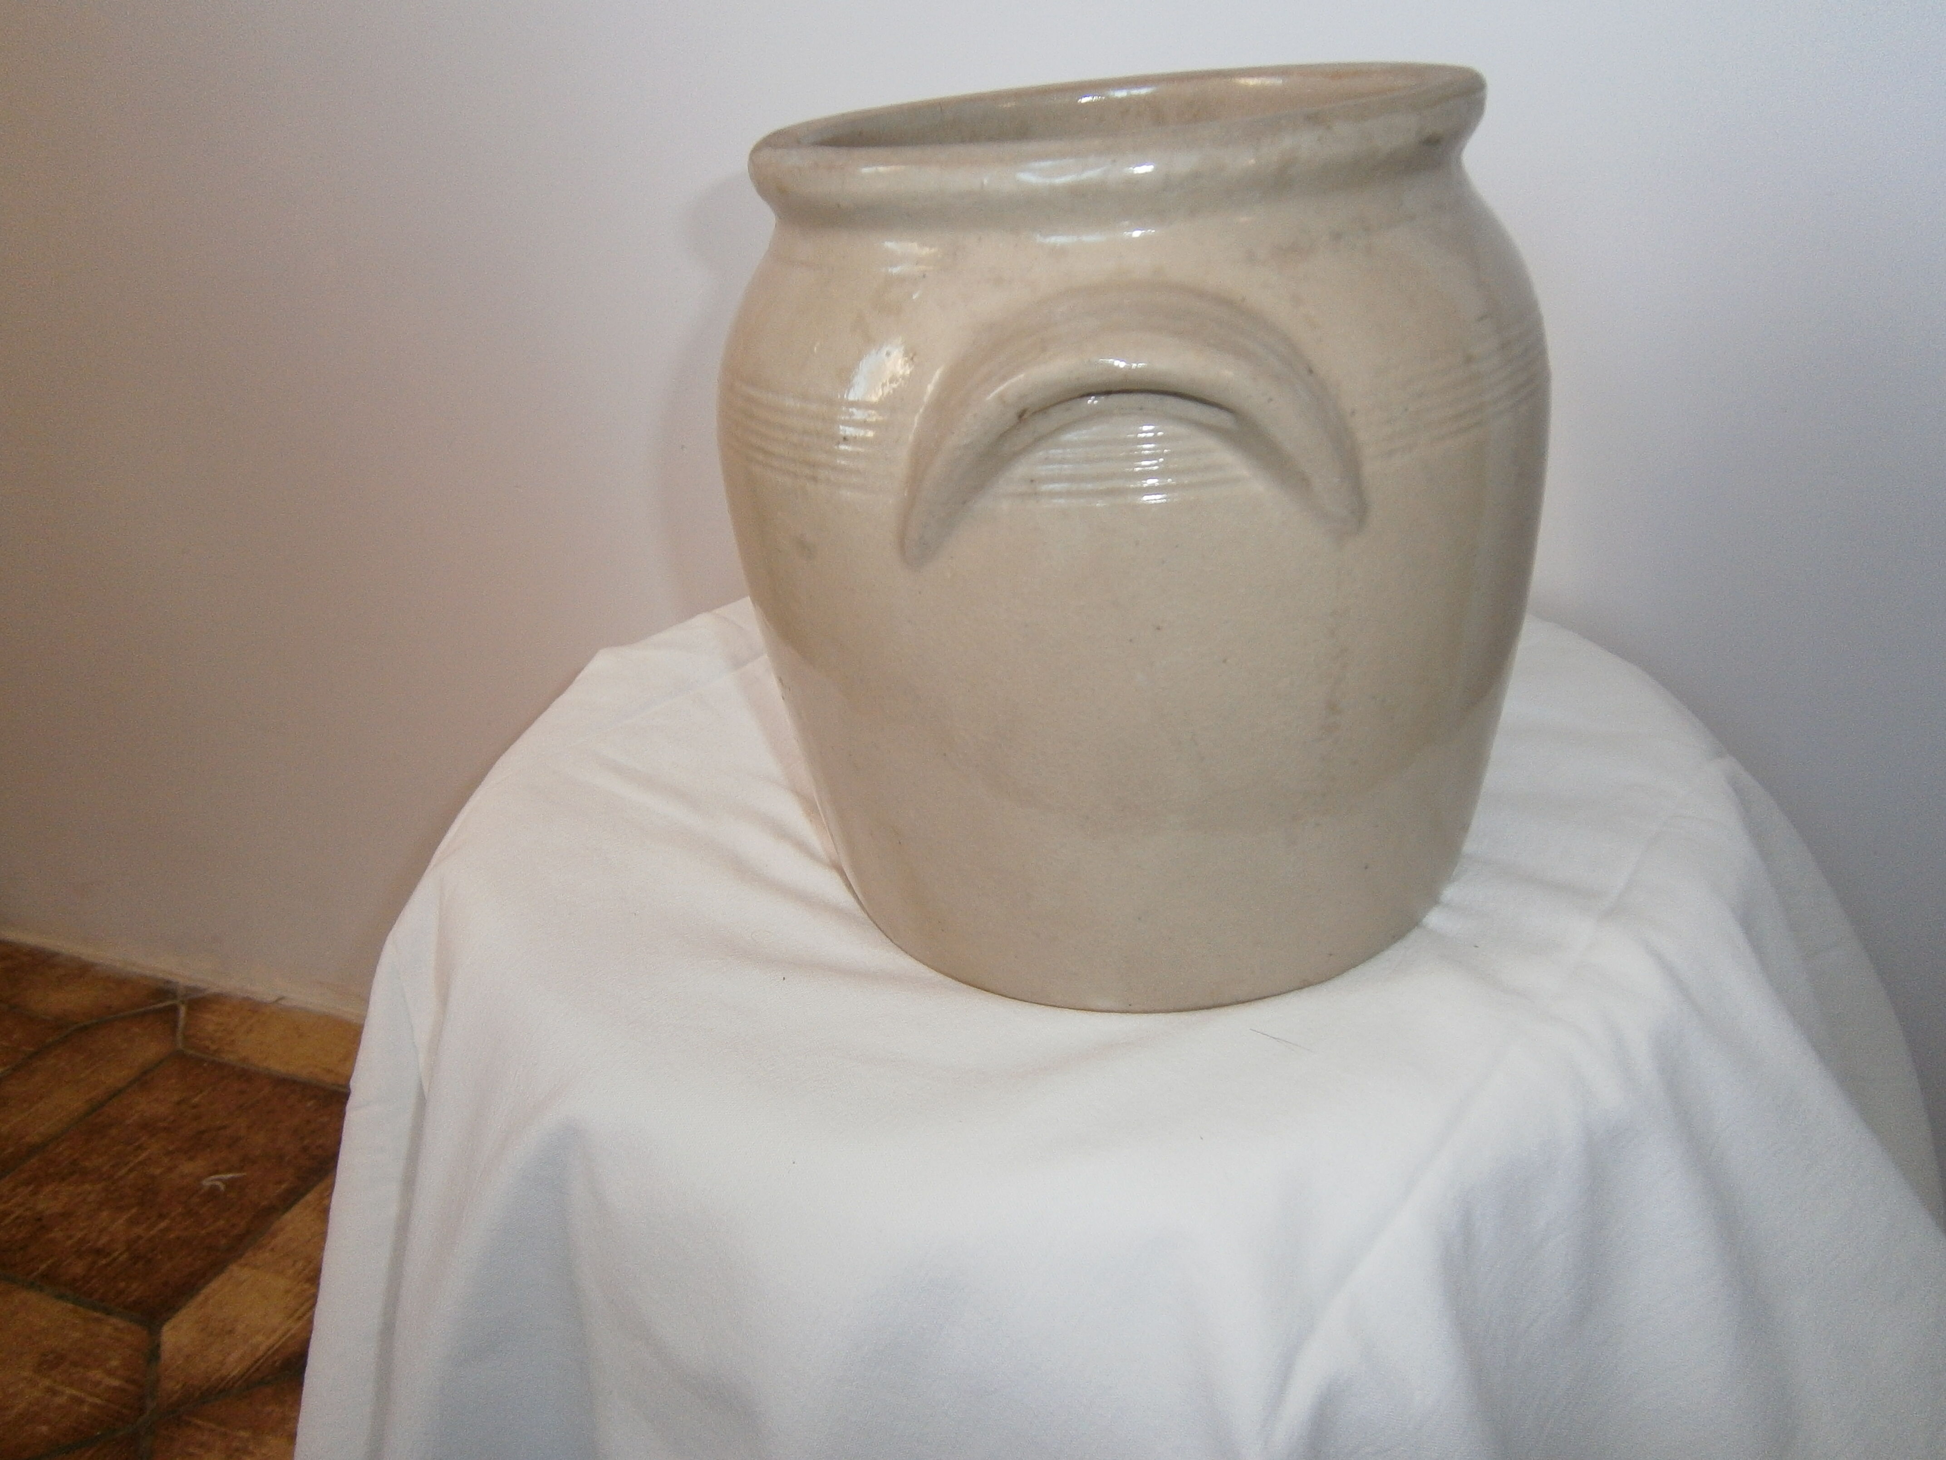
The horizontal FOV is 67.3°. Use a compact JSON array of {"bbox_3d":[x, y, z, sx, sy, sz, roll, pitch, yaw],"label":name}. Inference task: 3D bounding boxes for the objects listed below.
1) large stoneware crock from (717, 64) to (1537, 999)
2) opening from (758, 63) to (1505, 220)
[{"bbox_3d":[0.049,-0.072,0.466,0.246,0.238,0.272,-3,26,6],"label":"large stoneware crock"},{"bbox_3d":[0.038,-0.167,0.417,0.206,0.022,0.206,-3,26,6],"label":"opening"}]

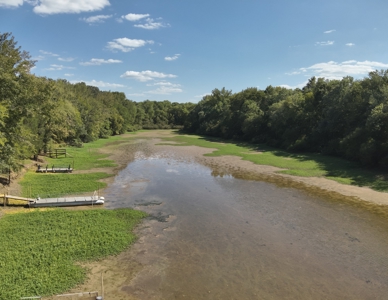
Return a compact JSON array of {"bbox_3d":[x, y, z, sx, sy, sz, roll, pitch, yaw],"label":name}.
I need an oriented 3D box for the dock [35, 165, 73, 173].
[{"bbox_3d":[-28.000,3.820,56.000,6.400,1.200,1.950,0,7,-13],"label":"dock"}]

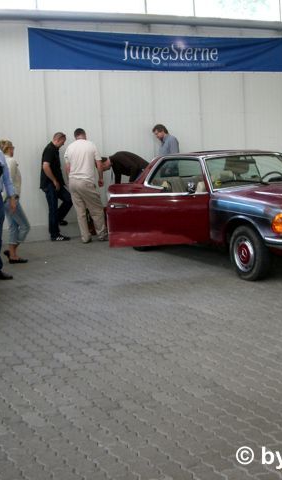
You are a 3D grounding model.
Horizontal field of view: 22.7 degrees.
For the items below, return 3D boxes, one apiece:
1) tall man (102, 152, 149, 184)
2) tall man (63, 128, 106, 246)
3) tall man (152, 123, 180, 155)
[{"bbox_3d":[-0.221,-0.775,11.759,0.900,1.420,0.500,-3,8,-5],"label":"tall man"},{"bbox_3d":[-0.921,-0.899,11.434,0.620,1.810,0.420,0,8,18],"label":"tall man"},{"bbox_3d":[0.431,-1.019,11.992,0.420,1.790,0.500,-6,8,-24],"label":"tall man"}]

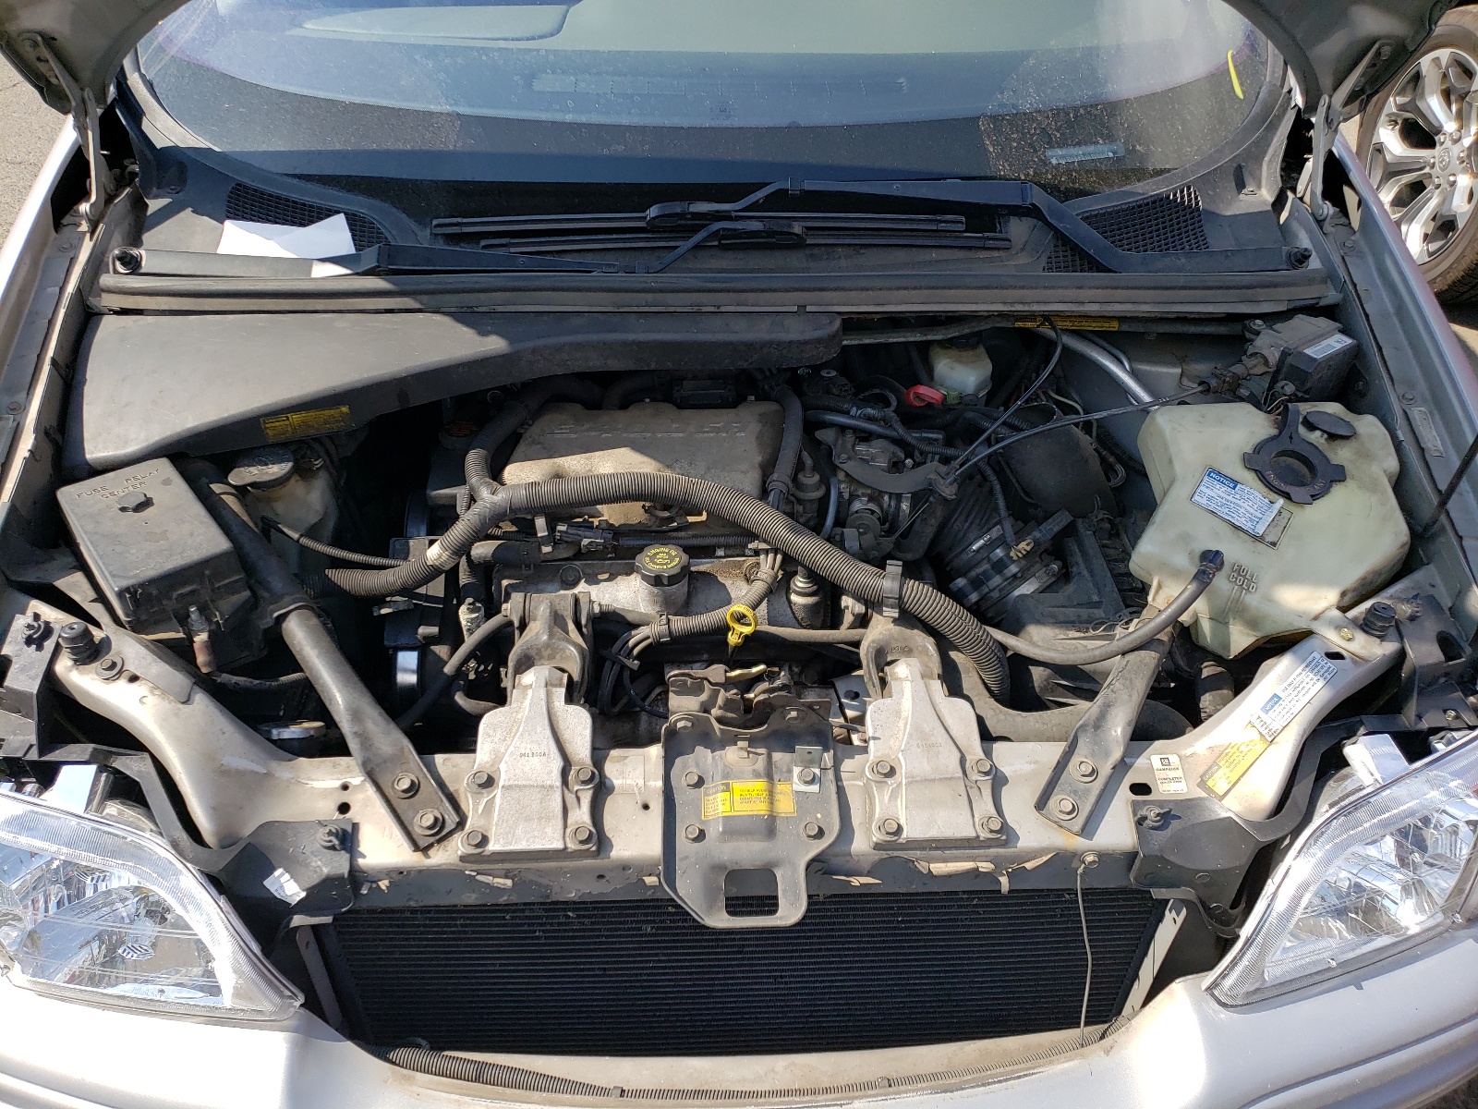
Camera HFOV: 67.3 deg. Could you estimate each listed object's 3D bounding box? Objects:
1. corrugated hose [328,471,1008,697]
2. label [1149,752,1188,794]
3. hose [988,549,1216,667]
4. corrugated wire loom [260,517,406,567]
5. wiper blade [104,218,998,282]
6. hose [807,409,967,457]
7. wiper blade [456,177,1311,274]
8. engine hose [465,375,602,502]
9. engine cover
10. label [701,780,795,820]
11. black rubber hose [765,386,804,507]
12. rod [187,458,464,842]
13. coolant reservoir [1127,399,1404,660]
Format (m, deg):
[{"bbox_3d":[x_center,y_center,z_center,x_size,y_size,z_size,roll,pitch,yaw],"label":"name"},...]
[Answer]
[{"bbox_3d":[-0.080,0.019,1.062,0.670,0.150,0.145,5,40,4],"label":"corrugated hose"},{"bbox_3d":[0.371,0.189,0.956,0.025,0.002,0.037,3,47,1],"label":"label"},{"bbox_3d":[0.357,0.052,1.086,0.225,0.085,0.075,0,41,0],"label":"hose"},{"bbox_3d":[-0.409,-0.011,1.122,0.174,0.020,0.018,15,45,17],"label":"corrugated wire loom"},{"bbox_3d":[-0.186,-0.338,1.241,0.985,0.045,0.070,-1,40,-2],"label":"wiper blade"},{"bbox_3d":[0.154,-0.126,1.188,0.165,0.030,0.035,7,40,7],"label":"hose"},{"bbox_3d":[0.144,-0.377,1.275,0.965,0.050,0.105,-1,59,-2],"label":"wiper blade"},{"bbox_3d":[-0.225,-0.127,1.213,0.125,0.050,0.220,0,41,0],"label":"engine hose"},{"bbox_3d":[-0.095,-0.098,1.167,0.280,0.075,0.155,-1,40,-2],"label":"engine cover"},{"bbox_3d":[0.009,0.208,0.943,0.079,0.008,0.038,-1,48,-3],"label":"label"},{"bbox_3d":[0.051,-0.115,1.200,0.038,0.042,0.190,4,44,4],"label":"black rubber hose"},{"bbox_3d":[-0.435,0.069,1.094,0.055,0.052,0.602,-27,52,-28],"label":"rod"},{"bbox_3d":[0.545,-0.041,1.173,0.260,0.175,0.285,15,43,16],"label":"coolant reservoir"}]

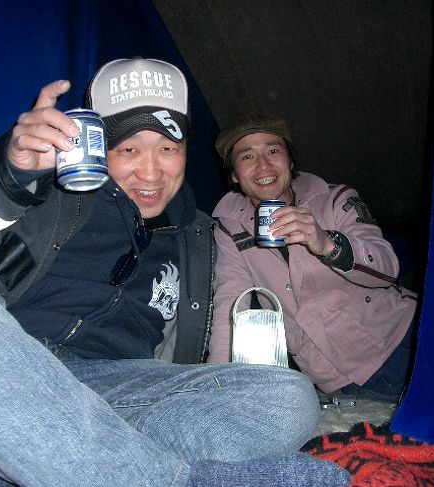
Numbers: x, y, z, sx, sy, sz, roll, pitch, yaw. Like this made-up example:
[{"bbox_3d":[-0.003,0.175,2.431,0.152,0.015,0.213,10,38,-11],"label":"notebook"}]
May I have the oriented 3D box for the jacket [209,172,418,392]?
[{"bbox_3d":[0.235,0.100,1.670,0.550,0.570,0.450,1,5,13],"label":"jacket"}]

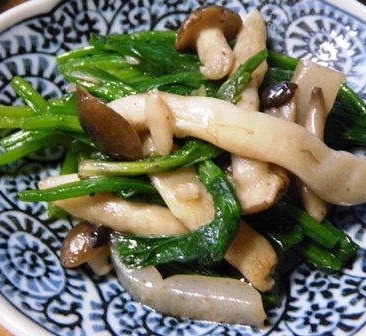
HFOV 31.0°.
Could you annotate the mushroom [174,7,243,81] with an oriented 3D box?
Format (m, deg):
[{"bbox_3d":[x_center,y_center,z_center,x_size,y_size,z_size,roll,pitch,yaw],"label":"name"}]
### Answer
[{"bbox_3d":[0.010,-0.048,0.252,0.025,0.025,0.025,-12,46,0],"label":"mushroom"}]

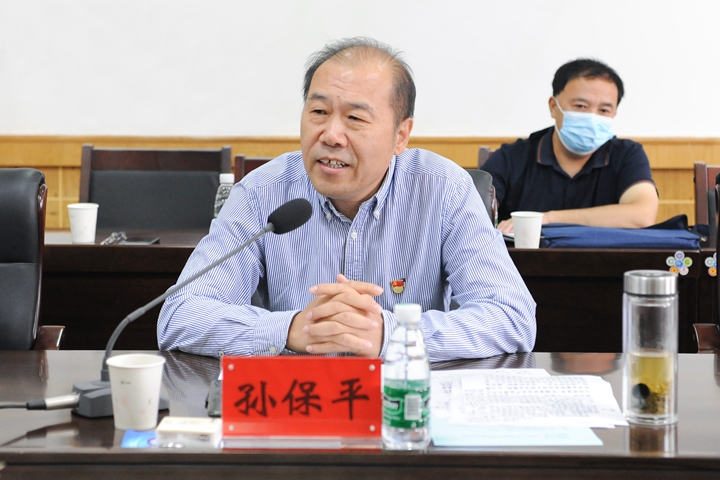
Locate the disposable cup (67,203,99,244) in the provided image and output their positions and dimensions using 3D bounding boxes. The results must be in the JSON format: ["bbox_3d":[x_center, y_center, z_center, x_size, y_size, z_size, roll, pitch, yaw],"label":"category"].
[{"bbox_3d":[-0.672,-0.041,2.520,0.077,0.087,0.077,0,5,0],"label":"disposable cup"}]

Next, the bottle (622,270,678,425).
[{"bbox_3d":[0.393,0.142,1.393,0.072,0.199,0.072,0,5,0],"label":"bottle"}]

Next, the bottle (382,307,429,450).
[{"bbox_3d":[0.058,0.166,1.275,0.059,0.174,0.059,0,5,0],"label":"bottle"}]

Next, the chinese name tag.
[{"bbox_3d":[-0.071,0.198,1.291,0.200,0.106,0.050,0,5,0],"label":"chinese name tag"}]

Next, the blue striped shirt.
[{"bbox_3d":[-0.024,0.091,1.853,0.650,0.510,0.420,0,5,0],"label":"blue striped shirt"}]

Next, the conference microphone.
[{"bbox_3d":[-0.236,0.083,1.532,0.360,0.295,0.120,-2,5,-22],"label":"conference microphone"}]

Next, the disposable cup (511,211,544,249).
[{"bbox_3d":[0.390,-0.022,2.420,0.077,0.087,0.077,0,5,0],"label":"disposable cup"}]

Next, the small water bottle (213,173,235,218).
[{"bbox_3d":[-0.319,-0.079,2.490,0.059,0.174,0.059,0,5,0],"label":"small water bottle"}]

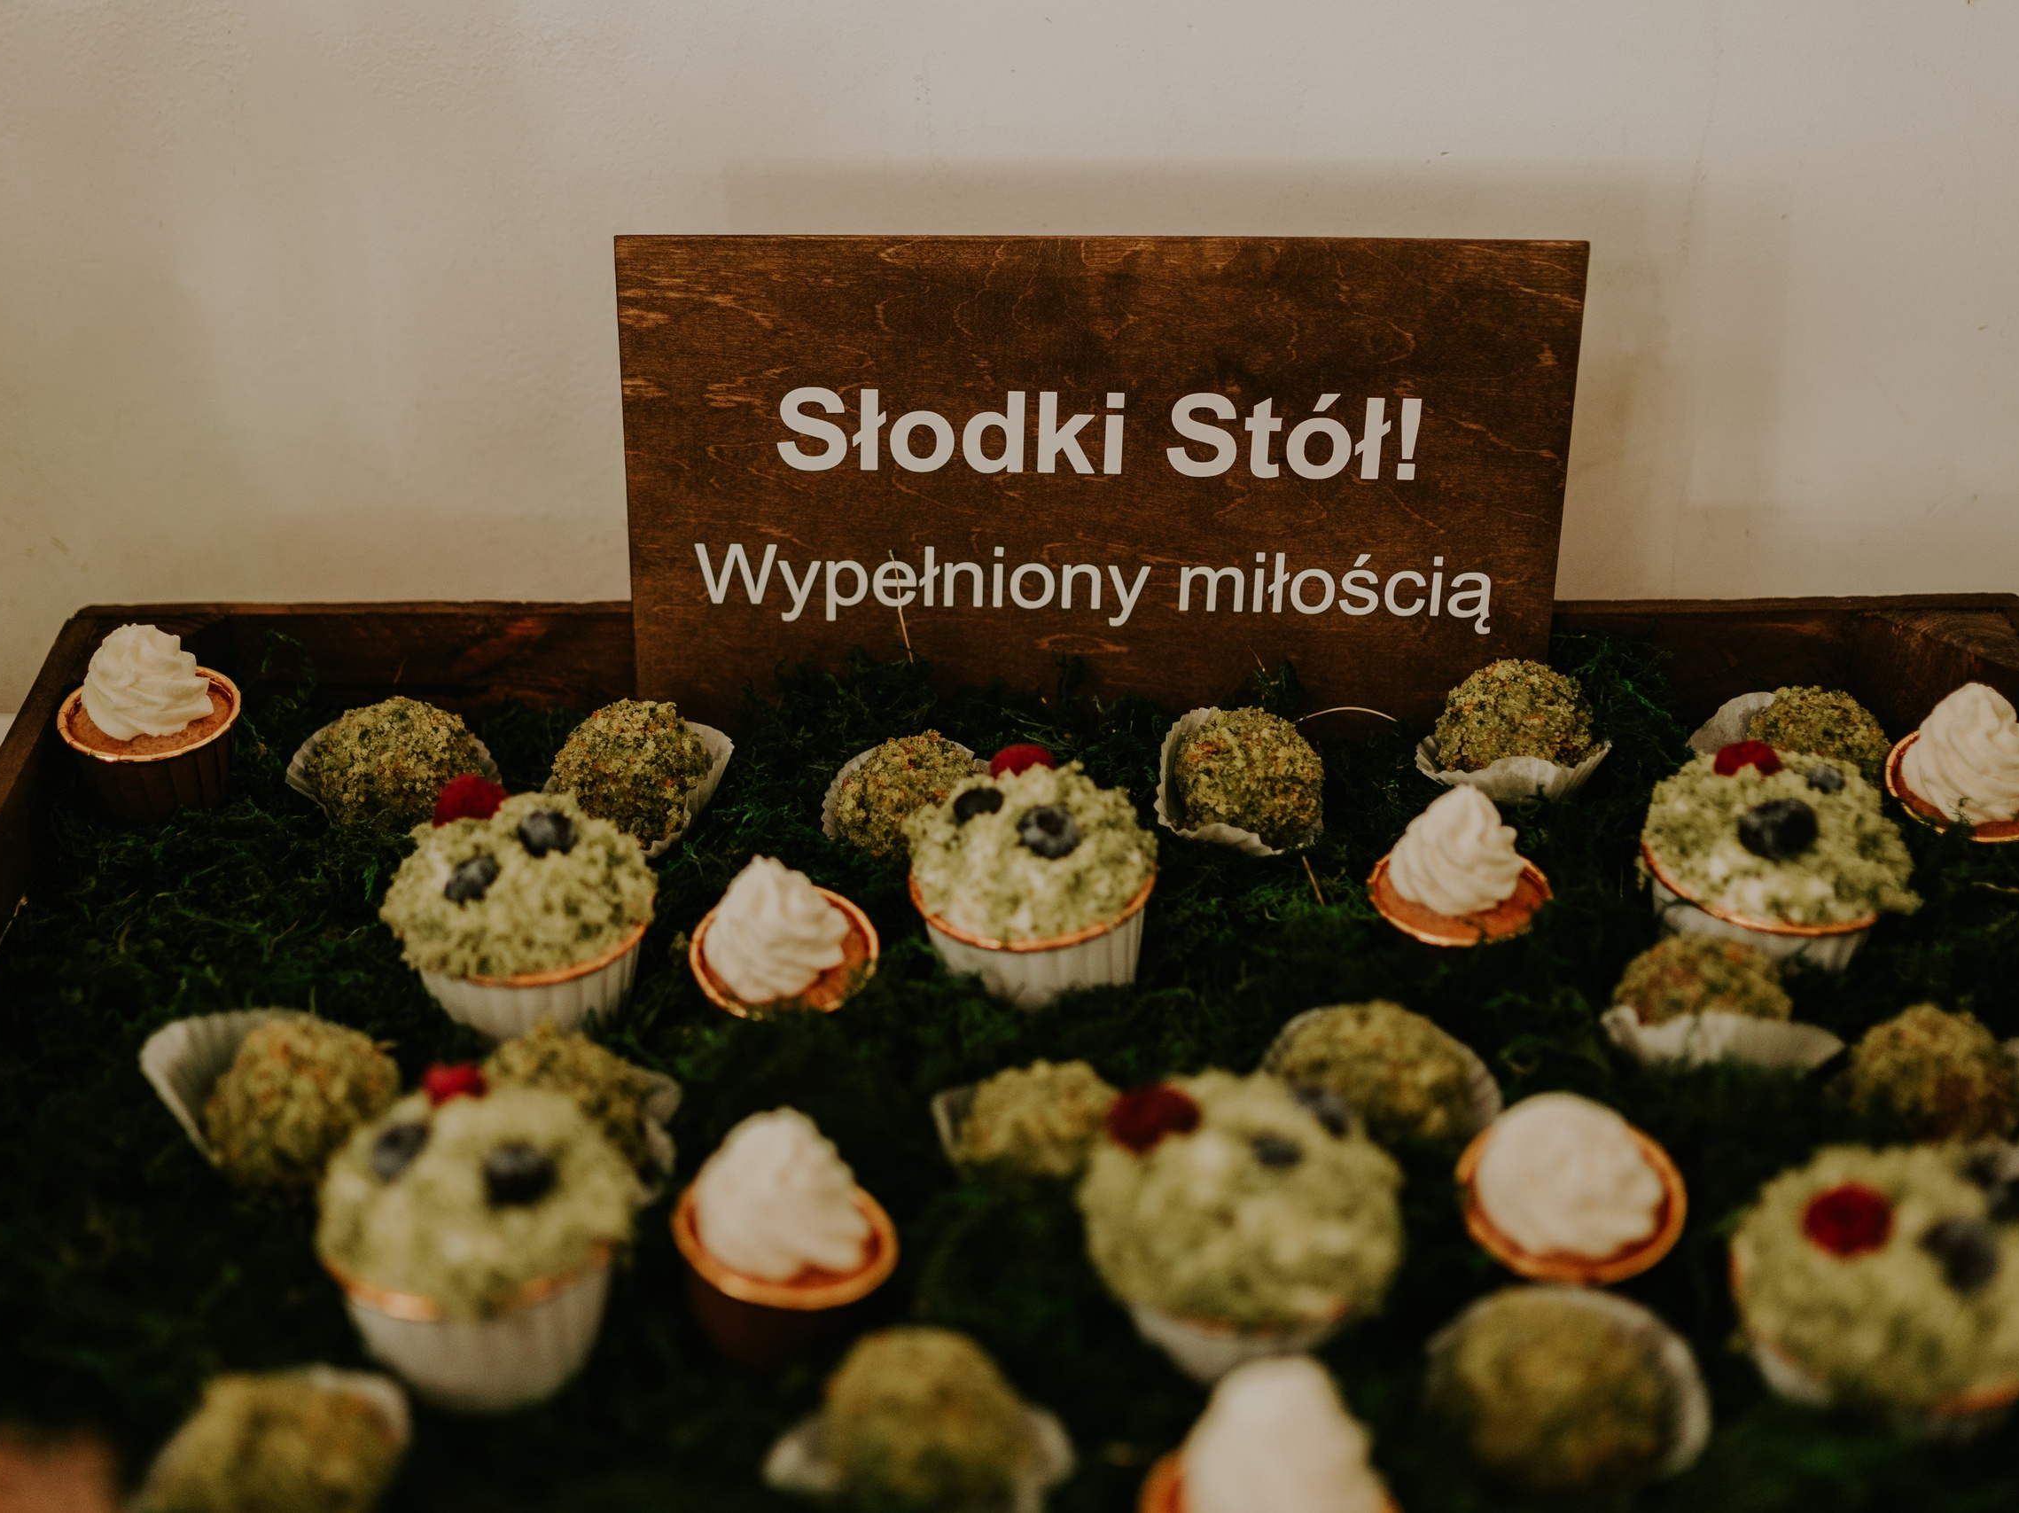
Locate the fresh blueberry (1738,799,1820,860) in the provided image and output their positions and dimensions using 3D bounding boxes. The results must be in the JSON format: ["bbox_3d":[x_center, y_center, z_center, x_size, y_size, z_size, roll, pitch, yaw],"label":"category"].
[{"bbox_3d":[0.199,0.019,0.572,0.020,0.015,0.019,0,39,0],"label":"fresh blueberry"}]

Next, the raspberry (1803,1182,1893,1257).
[{"bbox_3d":[0.163,0.090,0.428,0.018,0.017,0.018,-1,38,-1],"label":"raspberry"}]

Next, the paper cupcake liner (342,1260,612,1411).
[{"bbox_3d":[-0.110,0.111,0.469,0.064,0.038,0.064,-2,33,-1],"label":"paper cupcake liner"}]

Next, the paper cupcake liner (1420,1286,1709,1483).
[{"bbox_3d":[0.118,0.138,0.472,0.059,0.026,0.052,0,39,0],"label":"paper cupcake liner"}]

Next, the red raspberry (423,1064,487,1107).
[{"bbox_3d":[-0.120,0.072,0.475,0.016,0.015,0.016,-1,38,-1],"label":"red raspberry"}]

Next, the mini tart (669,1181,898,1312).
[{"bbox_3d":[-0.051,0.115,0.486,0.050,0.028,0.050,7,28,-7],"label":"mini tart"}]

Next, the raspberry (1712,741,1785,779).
[{"bbox_3d":[0.203,0.004,0.607,0.019,0.016,0.019,0,39,0],"label":"raspberry"}]

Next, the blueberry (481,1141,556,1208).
[{"bbox_3d":[-0.107,0.091,0.480,0.016,0.013,0.016,0,39,0],"label":"blueberry"}]

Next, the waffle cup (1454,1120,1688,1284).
[{"bbox_3d":[0.127,0.107,0.499,0.050,0.028,0.050,-3,38,2],"label":"waffle cup"}]

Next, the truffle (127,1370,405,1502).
[{"bbox_3d":[-0.149,0.149,0.450,0.055,0.027,0.055,0,38,0],"label":"truffle"}]

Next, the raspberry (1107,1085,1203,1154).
[{"bbox_3d":[0.032,0.083,0.495,0.021,0.017,0.020,0,39,0],"label":"raspberry"}]

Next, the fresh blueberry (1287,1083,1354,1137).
[{"bbox_3d":[0.071,0.081,0.502,0.015,0.013,0.015,0,39,0],"label":"fresh blueberry"}]

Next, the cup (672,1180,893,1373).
[{"bbox_3d":[-0.051,0.117,0.500,0.051,0.033,0.051,4,39,-4],"label":"cup"}]

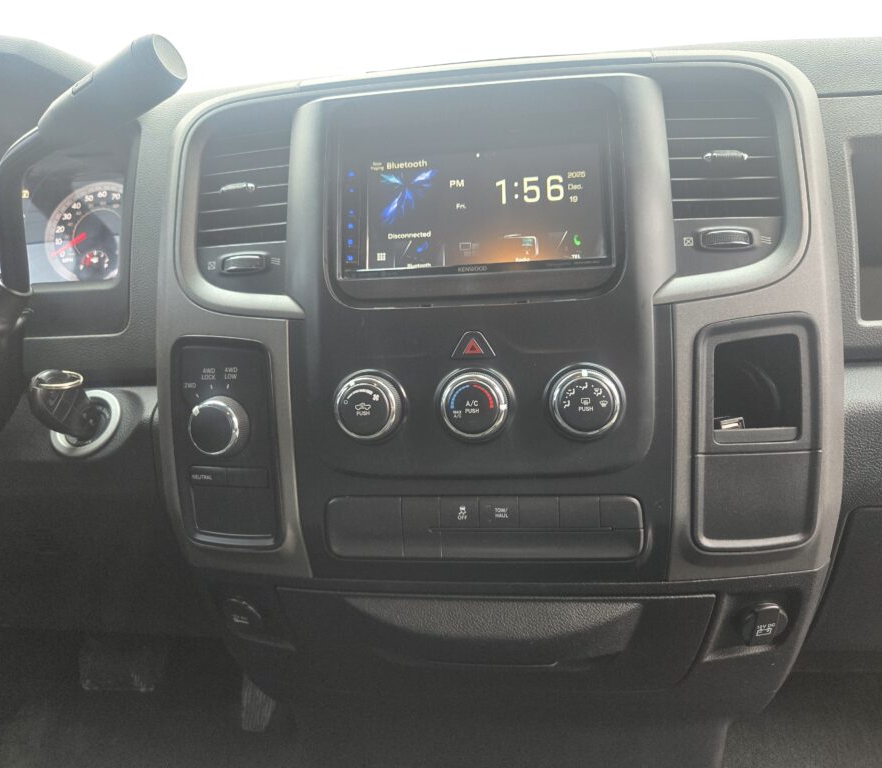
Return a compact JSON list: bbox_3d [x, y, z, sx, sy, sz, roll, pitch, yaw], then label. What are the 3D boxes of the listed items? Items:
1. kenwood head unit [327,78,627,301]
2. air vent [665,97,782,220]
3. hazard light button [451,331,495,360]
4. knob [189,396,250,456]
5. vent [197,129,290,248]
[{"bbox_3d":[0.023,-0.128,0.449,0.188,0.136,0.030,-1,-12,8],"label":"kenwood head unit"},{"bbox_3d":[0.180,-0.144,0.440,0.067,0.082,0.028,-1,-13,8],"label":"air vent"},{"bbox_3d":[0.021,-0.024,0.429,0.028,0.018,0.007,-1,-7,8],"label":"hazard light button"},{"bbox_3d":[-0.146,0.028,0.447,0.038,0.038,0.020,-1,-2,12],"label":"knob"},{"bbox_3d":[-0.137,-0.137,0.480,0.067,0.083,0.028,-1,-13,8],"label":"vent"}]

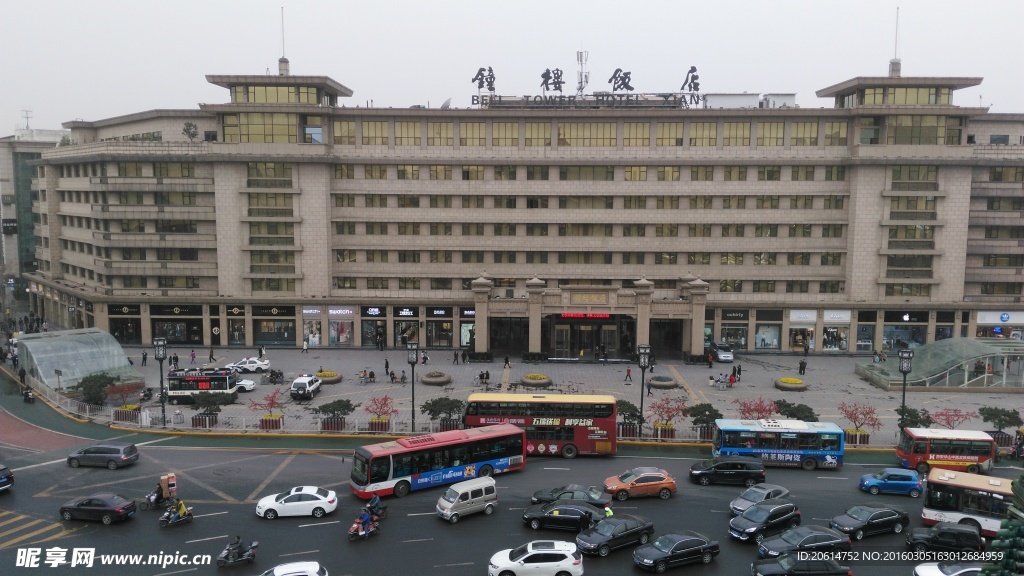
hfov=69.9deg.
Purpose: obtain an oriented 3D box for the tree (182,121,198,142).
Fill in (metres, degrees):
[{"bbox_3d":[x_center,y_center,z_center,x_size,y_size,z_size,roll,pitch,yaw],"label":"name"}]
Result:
[{"bbox_3d":[-39.560,-19.152,90.292,1.900,3.000,1.800,0,8,1],"label":"tree"}]

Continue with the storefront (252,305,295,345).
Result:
[{"bbox_3d":[-30.353,4.631,94.115,5.674,5.171,1.000,1,6,1],"label":"storefront"}]

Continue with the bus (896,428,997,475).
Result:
[{"bbox_3d":[30.947,11.621,52.328,5.850,2.740,2.180,1,6,6],"label":"bus"}]

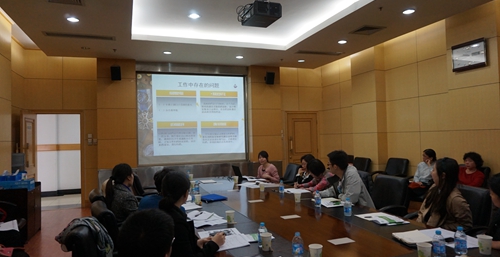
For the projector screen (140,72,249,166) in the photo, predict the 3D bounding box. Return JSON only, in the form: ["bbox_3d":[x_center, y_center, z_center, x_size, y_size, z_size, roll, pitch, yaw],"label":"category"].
[{"bbox_3d":[-1.346,-0.246,8.129,2.650,2.170,0.060,-1,-1,-20],"label":"projector screen"}]

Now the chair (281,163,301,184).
[{"bbox_3d":[0.522,1.100,5.616,0.600,0.990,0.580,-1,-2,-28],"label":"chair"}]

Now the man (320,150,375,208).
[{"bbox_3d":[1.063,0.896,3.692,0.850,1.280,0.560,-2,-1,-3],"label":"man"}]

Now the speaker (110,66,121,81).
[{"bbox_3d":[-2.895,-1.185,7.216,0.180,0.280,0.180,-1,6,-17],"label":"speaker"}]

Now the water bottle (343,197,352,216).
[{"bbox_3d":[0.866,0.694,2.938,0.063,0.151,0.063,-1,-1,-20],"label":"water bottle"}]

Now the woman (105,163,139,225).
[{"bbox_3d":[-1.118,0.972,3.458,0.780,1.240,0.520,0,-2,-44],"label":"woman"}]

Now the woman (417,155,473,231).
[{"bbox_3d":[1.482,0.870,2.632,0.780,1.260,0.540,-1,-1,-9],"label":"woman"}]

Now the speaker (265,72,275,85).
[{"bbox_3d":[0.530,-1.265,8.483,0.180,0.280,0.180,-1,6,-20],"label":"speaker"}]

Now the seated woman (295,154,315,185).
[{"bbox_3d":[0.809,0.974,5.065,0.800,1.200,0.500,-1,-2,-30],"label":"seated woman"}]

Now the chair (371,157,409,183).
[{"bbox_3d":[2.387,1.037,5.758,0.670,1.020,0.620,-1,-1,-20],"label":"chair"}]

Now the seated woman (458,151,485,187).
[{"bbox_3d":[2.686,0.906,4.146,0.780,1.190,0.550,-1,-2,-29],"label":"seated woman"}]

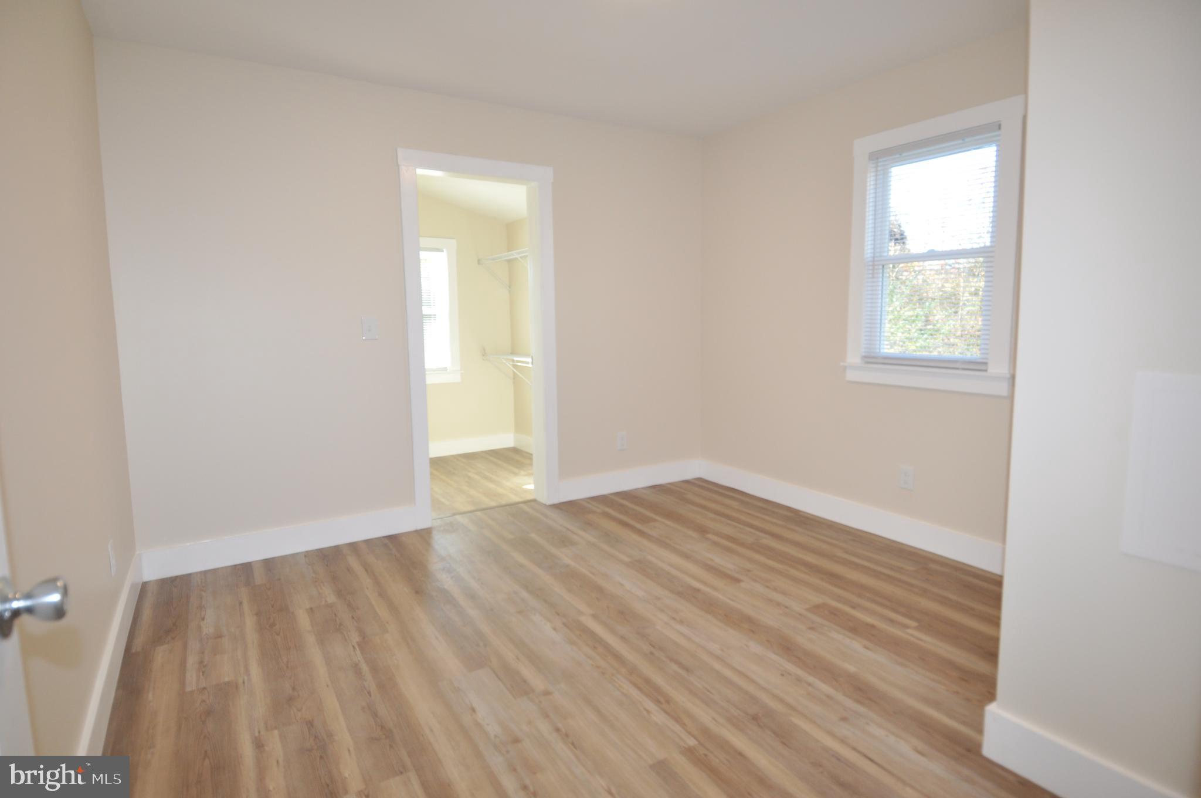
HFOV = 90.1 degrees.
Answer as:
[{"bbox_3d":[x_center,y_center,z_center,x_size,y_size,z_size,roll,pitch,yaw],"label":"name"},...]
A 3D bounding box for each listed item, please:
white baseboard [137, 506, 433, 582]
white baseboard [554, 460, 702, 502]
[{"bbox_3d":[-1.614,0.737,3.149,1.281,0.142,0.025,-5,8,-31],"label":"white baseboard"},{"bbox_3d":[0.237,0.574,4.278,1.208,0.140,0.025,-5,8,-31],"label":"white baseboard"}]

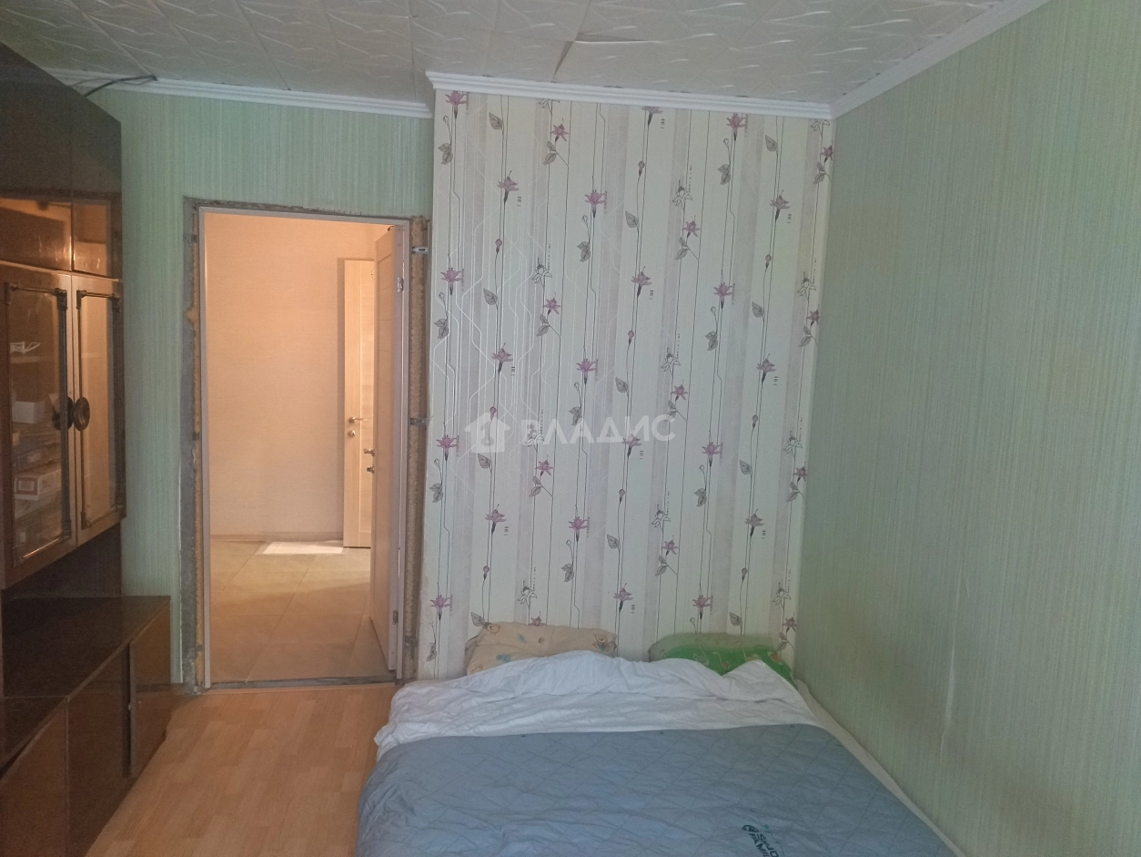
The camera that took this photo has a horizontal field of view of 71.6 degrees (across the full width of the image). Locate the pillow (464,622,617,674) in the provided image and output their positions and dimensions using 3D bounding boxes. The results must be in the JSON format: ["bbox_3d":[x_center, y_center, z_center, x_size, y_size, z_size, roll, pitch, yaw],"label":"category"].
[{"bbox_3d":[-0.098,0.900,3.012,0.610,0.210,0.380,2,7,-7],"label":"pillow"}]

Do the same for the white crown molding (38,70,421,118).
[{"bbox_3d":[-1.318,-1.335,3.162,1.510,0.047,0.033,1,7,-10],"label":"white crown molding"}]

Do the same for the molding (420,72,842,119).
[{"bbox_3d":[0.251,-1.249,2.984,1.570,0.047,0.033,2,7,-7],"label":"molding"}]

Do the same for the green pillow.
[{"bbox_3d":[0.605,0.945,3.104,0.590,0.200,0.380,2,7,-7],"label":"green pillow"}]

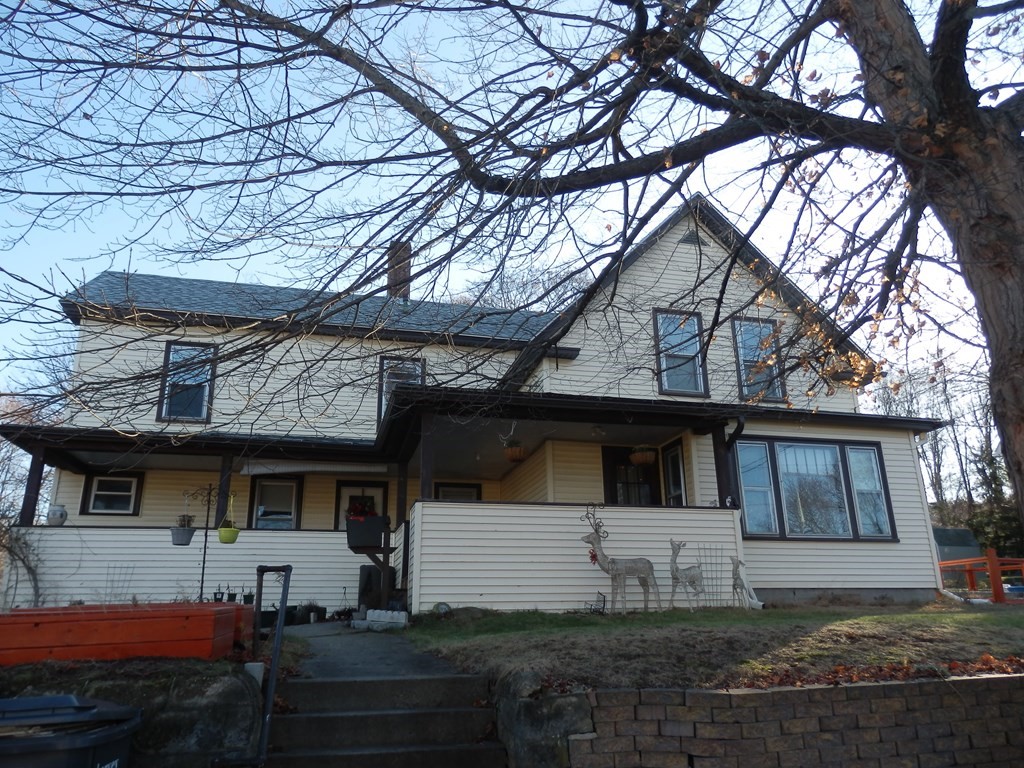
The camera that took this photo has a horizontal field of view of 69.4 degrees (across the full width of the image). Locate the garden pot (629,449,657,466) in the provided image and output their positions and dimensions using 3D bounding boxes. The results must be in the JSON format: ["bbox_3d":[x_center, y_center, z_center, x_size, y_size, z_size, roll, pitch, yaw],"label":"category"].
[{"bbox_3d":[1.976,1.103,11.178,0.400,0.200,0.400,-1,-19,0],"label":"garden pot"}]

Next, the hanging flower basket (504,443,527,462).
[{"bbox_3d":[0.050,1.012,10.764,0.330,0.200,0.330,-1,-19,0],"label":"hanging flower basket"}]

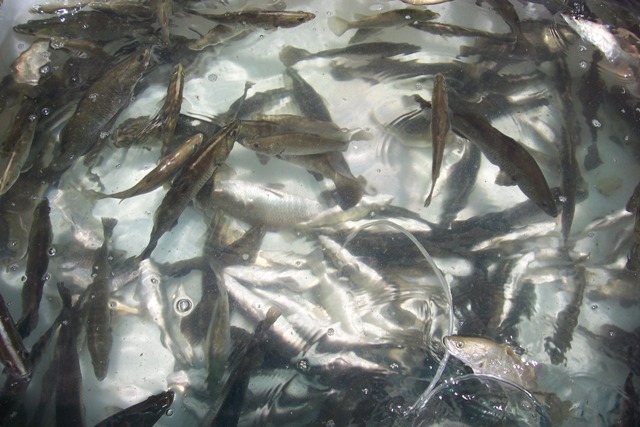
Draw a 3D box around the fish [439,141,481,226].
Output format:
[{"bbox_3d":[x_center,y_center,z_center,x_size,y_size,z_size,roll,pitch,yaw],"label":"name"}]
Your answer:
[{"bbox_3d":[0.268,-0.061,1.180,0.042,0.060,0.246,20,64,10],"label":"fish"}]

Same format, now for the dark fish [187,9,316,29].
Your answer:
[{"bbox_3d":[-0.141,-0.411,1.253,0.268,0.062,0.034,2,62,1],"label":"dark fish"}]

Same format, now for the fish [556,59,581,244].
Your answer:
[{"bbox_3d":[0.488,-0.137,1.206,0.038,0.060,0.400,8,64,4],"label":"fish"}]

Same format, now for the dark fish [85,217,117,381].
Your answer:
[{"bbox_3d":[-0.356,0.132,0.998,0.042,0.060,0.286,-6,62,-3],"label":"dark fish"}]

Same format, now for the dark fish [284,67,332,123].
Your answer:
[{"bbox_3d":[-0.018,-0.193,1.227,0.046,0.060,0.295,-19,64,-10],"label":"dark fish"}]

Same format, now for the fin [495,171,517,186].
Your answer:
[{"bbox_3d":[0.346,-0.066,1.127,0.047,0.012,0.030,-28,67,-13],"label":"fin"}]

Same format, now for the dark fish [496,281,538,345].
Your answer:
[{"bbox_3d":[0.344,0.173,1.055,0.042,0.060,0.170,28,67,13],"label":"dark fish"}]

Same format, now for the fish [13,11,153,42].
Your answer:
[{"bbox_3d":[-0.503,-0.384,1.282,0.297,0.070,0.045,2,64,1],"label":"fish"}]

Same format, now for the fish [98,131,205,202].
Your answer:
[{"bbox_3d":[-0.300,-0.084,1.073,0.216,0.060,0.034,-33,67,-16],"label":"fish"}]

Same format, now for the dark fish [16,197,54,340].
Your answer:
[{"bbox_3d":[-0.490,0.088,1.044,0.040,0.060,0.258,-4,62,-2],"label":"dark fish"}]

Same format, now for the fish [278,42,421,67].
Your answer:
[{"bbox_3d":[0.067,-0.349,1.309,0.304,0.060,0.035,-3,64,-1],"label":"fish"}]

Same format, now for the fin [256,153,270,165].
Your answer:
[{"bbox_3d":[-0.105,-0.102,1.122,0.022,0.012,0.026,-16,63,-8],"label":"fin"}]

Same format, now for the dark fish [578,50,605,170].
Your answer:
[{"bbox_3d":[0.577,-0.223,1.270,0.040,0.060,0.308,12,65,6],"label":"dark fish"}]

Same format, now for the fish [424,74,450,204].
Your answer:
[{"bbox_3d":[0.215,-0.145,1.143,0.034,0.055,0.294,8,64,4],"label":"fish"}]

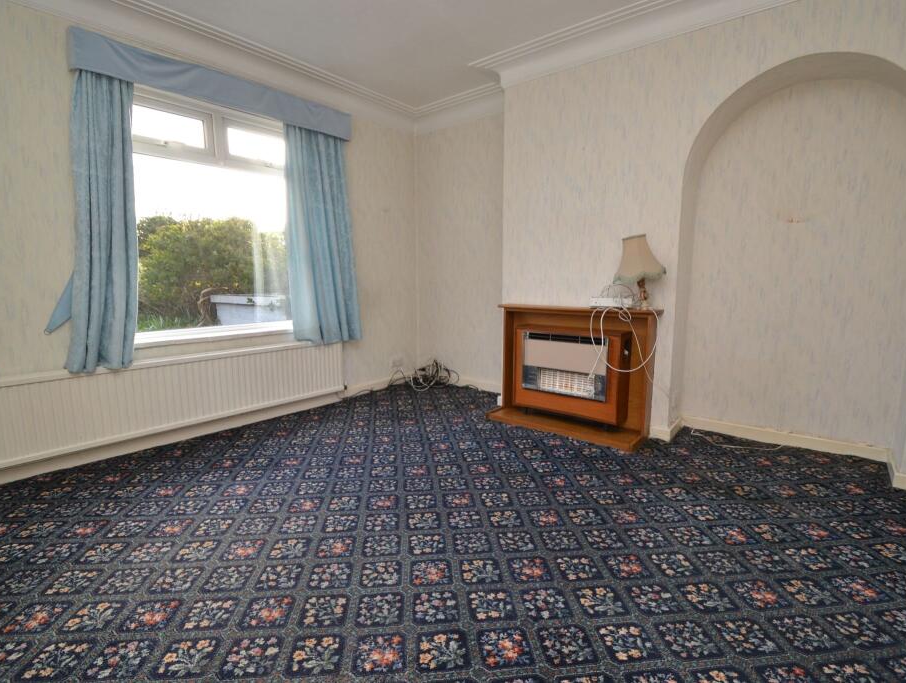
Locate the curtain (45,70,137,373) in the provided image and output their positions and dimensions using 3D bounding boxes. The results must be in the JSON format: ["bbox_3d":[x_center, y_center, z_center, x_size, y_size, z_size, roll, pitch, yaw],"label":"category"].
[{"bbox_3d":[-2.018,-0.662,2.412,0.147,1.664,0.493,7,11,43],"label":"curtain"}]

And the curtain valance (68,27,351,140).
[{"bbox_3d":[-1.460,-1.654,2.913,0.131,0.215,1.714,7,11,43],"label":"curtain valance"}]

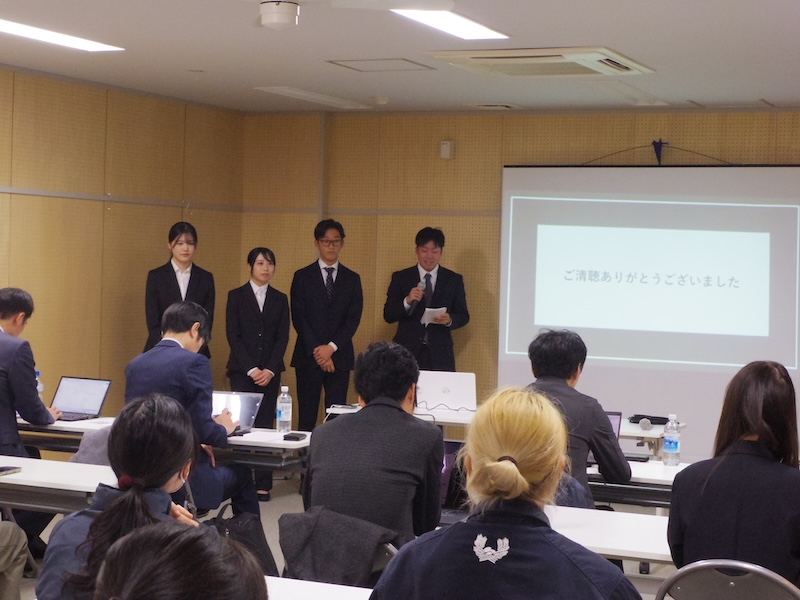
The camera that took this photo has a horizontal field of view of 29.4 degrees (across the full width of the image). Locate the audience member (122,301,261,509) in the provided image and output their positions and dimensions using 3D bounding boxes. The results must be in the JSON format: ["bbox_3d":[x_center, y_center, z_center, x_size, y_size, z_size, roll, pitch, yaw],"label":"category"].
[{"bbox_3d":[-0.915,0.660,6.540,0.470,1.314,0.760,3,2,32],"label":"audience member"}]

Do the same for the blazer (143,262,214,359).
[{"bbox_3d":[-1.355,0.078,9.350,0.440,0.640,0.270,1,2,-15],"label":"blazer"}]

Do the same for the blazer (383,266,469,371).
[{"bbox_3d":[0.161,0.130,9.620,0.530,0.700,0.360,2,2,8],"label":"blazer"}]

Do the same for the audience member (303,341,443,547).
[{"bbox_3d":[-0.059,0.761,4.595,0.470,1.276,0.740,3,2,24],"label":"audience member"}]

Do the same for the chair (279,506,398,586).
[{"bbox_3d":[-0.086,0.999,4.601,0.450,0.790,0.500,2,2,28],"label":"chair"}]

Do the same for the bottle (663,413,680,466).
[{"bbox_3d":[1.123,0.575,6.277,0.066,0.214,0.066,2,2,24],"label":"bottle"}]

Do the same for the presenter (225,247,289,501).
[{"bbox_3d":[-0.893,0.452,9.490,0.405,1.565,0.310,2,2,-9],"label":"presenter"}]

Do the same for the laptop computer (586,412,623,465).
[{"bbox_3d":[0.737,0.566,6.330,0.312,0.208,0.286,2,2,20],"label":"laptop computer"}]

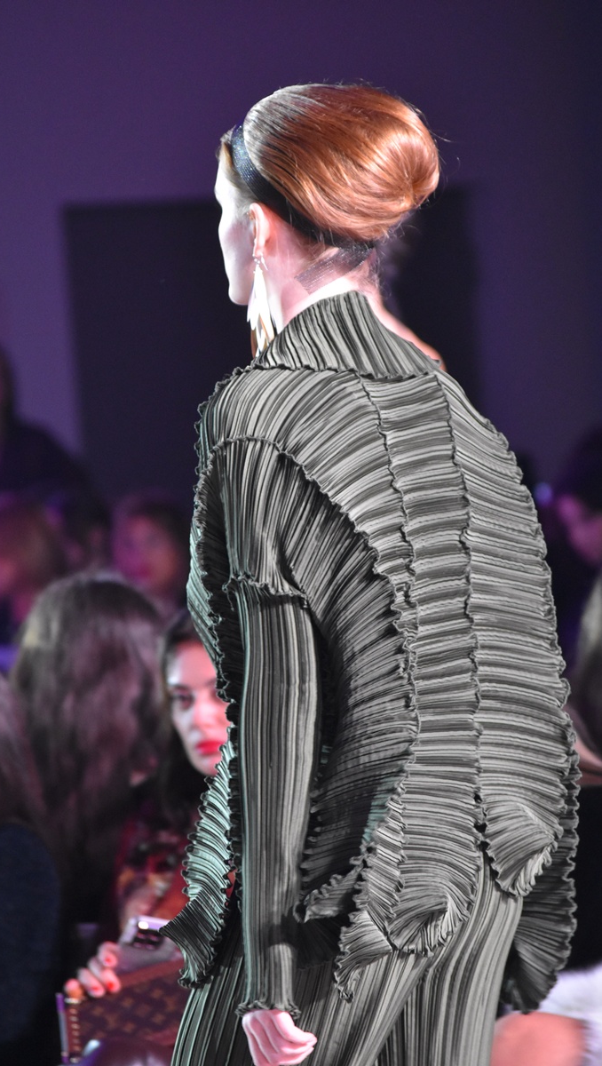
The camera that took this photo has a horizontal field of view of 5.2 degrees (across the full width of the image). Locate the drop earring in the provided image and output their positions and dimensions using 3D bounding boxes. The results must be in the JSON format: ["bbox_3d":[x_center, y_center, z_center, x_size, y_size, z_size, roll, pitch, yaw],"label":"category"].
[{"bbox_3d":[-0.042,-0.242,7.085,0.029,0.110,0.017,-2,2,38],"label":"drop earring"}]

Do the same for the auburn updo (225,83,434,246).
[{"bbox_3d":[0.031,-0.395,7.120,0.255,0.172,0.190,-2,2,38],"label":"auburn updo"}]

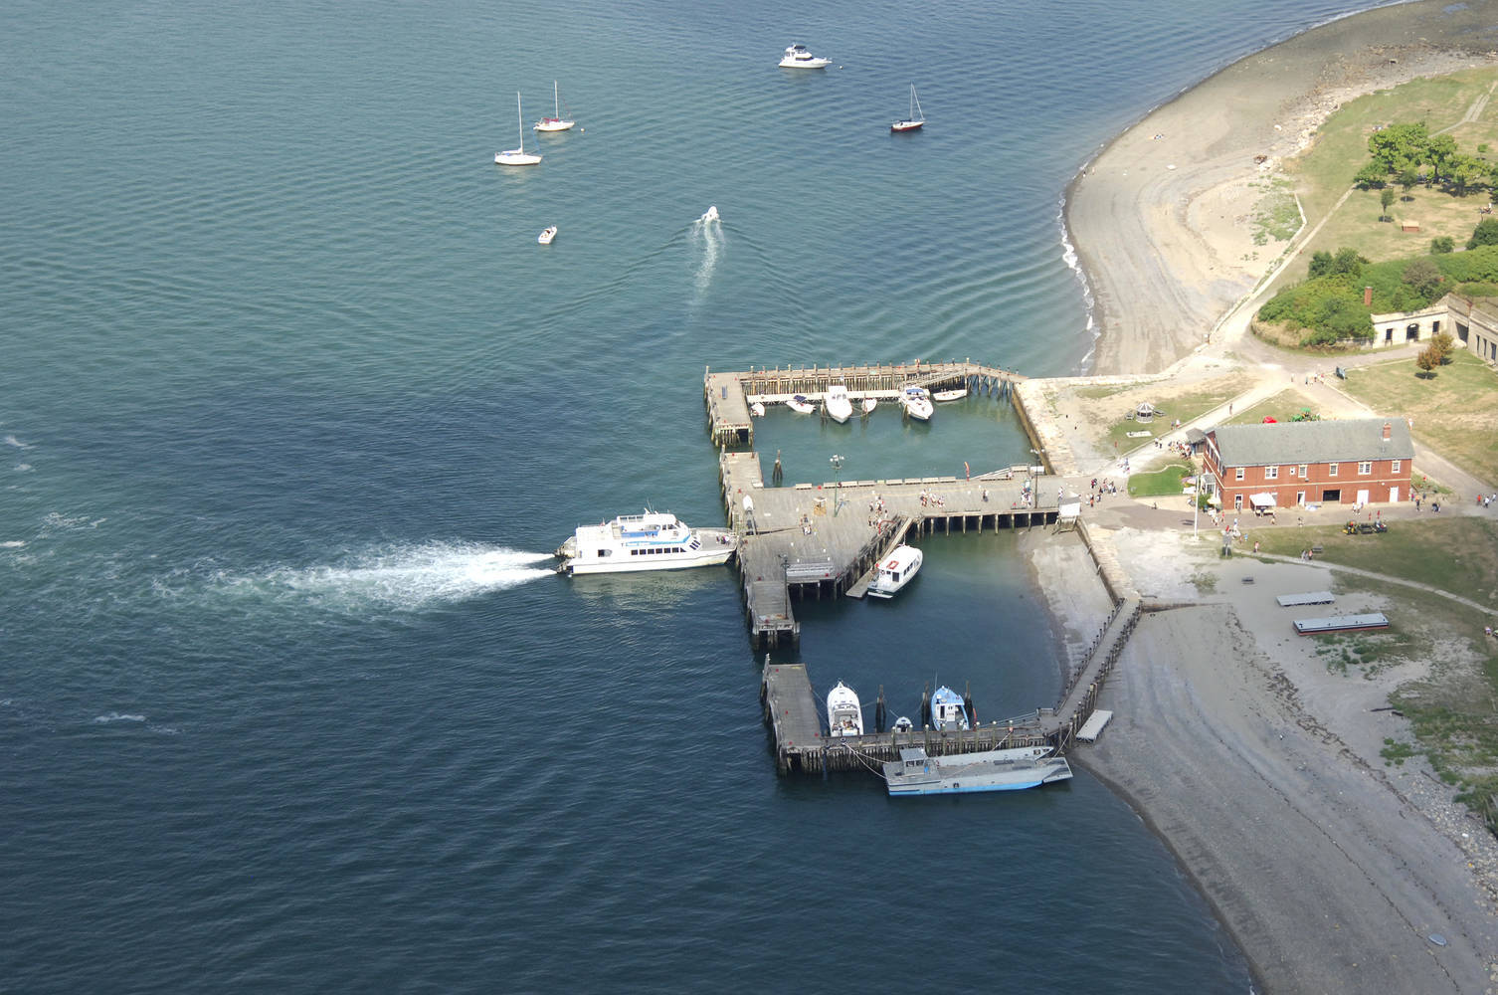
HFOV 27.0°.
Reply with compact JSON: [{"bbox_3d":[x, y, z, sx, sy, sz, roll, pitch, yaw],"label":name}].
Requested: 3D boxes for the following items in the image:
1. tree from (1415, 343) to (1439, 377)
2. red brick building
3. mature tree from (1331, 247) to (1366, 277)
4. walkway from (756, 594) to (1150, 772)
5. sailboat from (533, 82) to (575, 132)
[{"bbox_3d":[111.520,-22.340,511.670,3.800,5.200,3.800,-1,21,0],"label":"tree"},{"bbox_3d":[82.370,-6.260,460.370,28.000,10.800,13.400,-3,22,-5],"label":"red brick building"},{"bbox_3d":[106.480,-41.590,552.480,5.700,5.200,5.700,-1,21,0],"label":"mature tree"},{"bbox_3d":[28.890,23.590,410.520,55.020,5.000,43.180,-2,22,-5],"label":"walkway"},{"bbox_3d":[-42.630,-85.740,681.150,8.700,10.800,2.900,-4,22,-7],"label":"sailboat"}]

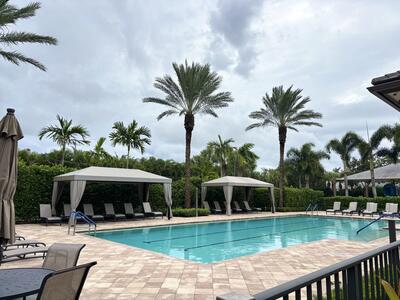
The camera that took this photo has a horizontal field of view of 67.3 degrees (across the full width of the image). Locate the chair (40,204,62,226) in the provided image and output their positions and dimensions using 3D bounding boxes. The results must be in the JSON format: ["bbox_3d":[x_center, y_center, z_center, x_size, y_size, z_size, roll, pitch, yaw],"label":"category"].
[{"bbox_3d":[-7.947,3.415,15.868,0.660,1.020,1.900,8,-11,-41],"label":"chair"}]

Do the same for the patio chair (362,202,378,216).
[{"bbox_3d":[13.589,4.766,24.093,1.500,1.000,0.700,8,-11,-41],"label":"patio chair"}]

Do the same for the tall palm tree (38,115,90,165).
[{"bbox_3d":[-10.214,1.081,22.377,3.800,7.500,3.800,8,-11,-41],"label":"tall palm tree"}]

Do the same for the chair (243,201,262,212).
[{"bbox_3d":[4.876,5.247,27.718,0.660,1.000,1.500,8,-11,-41],"label":"chair"}]

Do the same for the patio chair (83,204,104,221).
[{"bbox_3d":[-6.223,3.693,17.615,0.660,1.000,1.500,8,-11,-41],"label":"patio chair"}]

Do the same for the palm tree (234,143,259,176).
[{"bbox_3d":[5.689,3.077,36.331,2.887,7.835,2.887,0,-8,0],"label":"palm tree"}]

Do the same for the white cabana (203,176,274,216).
[{"bbox_3d":[3.435,3.977,26.429,6.041,3.145,3.116,8,-11,-41],"label":"white cabana"}]

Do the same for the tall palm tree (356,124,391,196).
[{"bbox_3d":[18.257,1.821,30.829,3.772,8.870,3.772,0,-8,0],"label":"tall palm tree"}]

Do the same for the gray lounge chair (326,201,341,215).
[{"bbox_3d":[11.474,4.949,25.493,1.900,1.020,0.660,8,-11,-41],"label":"gray lounge chair"}]

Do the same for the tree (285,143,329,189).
[{"bbox_3d":[12.872,2.999,35.745,4.800,7.870,4.800,8,-11,-41],"label":"tree"}]

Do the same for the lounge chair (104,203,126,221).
[{"bbox_3d":[-5.223,3.794,18.336,0.660,1.020,1.900,8,-11,-41],"label":"lounge chair"}]

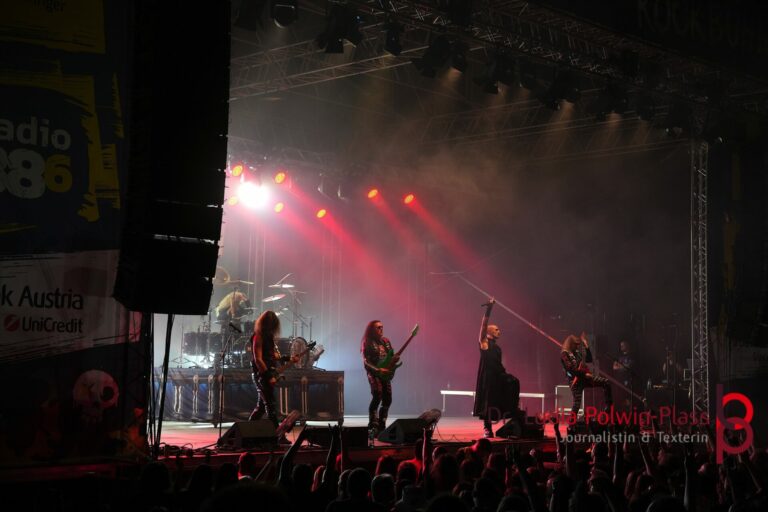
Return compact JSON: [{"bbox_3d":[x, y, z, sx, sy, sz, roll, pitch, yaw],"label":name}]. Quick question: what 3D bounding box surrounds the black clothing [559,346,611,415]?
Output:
[{"bbox_3d":[3.504,2.189,20.300,0.780,1.250,0.580,-1,-5,30],"label":"black clothing"}]

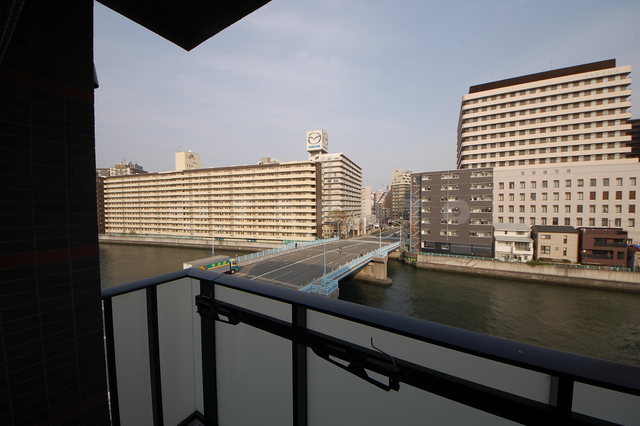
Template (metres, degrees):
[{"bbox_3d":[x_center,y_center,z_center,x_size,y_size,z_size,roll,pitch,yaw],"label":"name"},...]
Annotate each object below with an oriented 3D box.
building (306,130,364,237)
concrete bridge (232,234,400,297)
[{"bbox_3d":[11.180,-16.376,130.375,18.897,50.100,46.000,0,2,23],"label":"building"},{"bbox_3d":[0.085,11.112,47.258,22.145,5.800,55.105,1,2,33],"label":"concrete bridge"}]

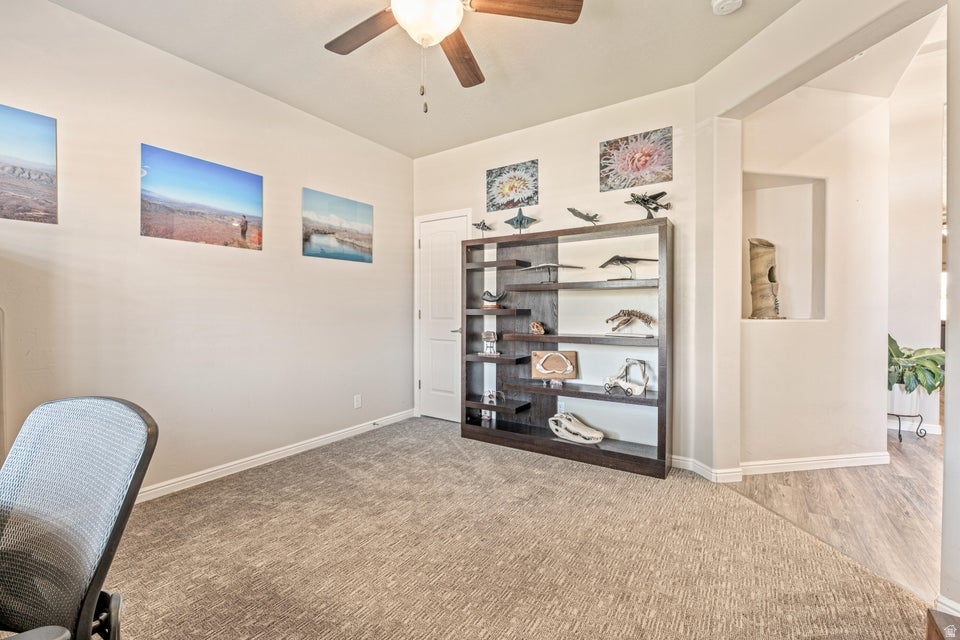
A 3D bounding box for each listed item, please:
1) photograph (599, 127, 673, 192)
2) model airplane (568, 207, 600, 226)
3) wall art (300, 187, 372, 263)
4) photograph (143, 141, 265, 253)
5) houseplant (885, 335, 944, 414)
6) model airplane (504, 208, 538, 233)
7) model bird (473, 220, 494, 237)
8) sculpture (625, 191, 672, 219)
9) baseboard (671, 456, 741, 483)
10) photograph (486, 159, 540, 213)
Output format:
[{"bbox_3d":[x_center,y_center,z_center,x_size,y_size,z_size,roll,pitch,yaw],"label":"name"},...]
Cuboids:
[{"bbox_3d":[1.155,-1.191,2.989,0.518,0.385,0.020,1,2,34],"label":"photograph"},{"bbox_3d":[0.785,-0.768,3.045,0.235,0.169,0.170,0,2,6],"label":"model airplane"},{"bbox_3d":[-1.202,-0.793,3.480,0.020,0.541,0.717,1,2,34],"label":"wall art"},{"bbox_3d":[-1.775,-0.768,2.625,0.020,0.536,0.704,1,2,34],"label":"photograph"},{"bbox_3d":[3.770,0.481,3.583,0.550,0.740,0.570,-1,2,-44],"label":"houseplant"},{"bbox_3d":[0.343,-0.792,3.330,0.262,0.202,0.310,0,2,7],"label":"model airplane"},{"bbox_3d":[0.025,-0.776,3.537,0.175,0.159,0.205,0,2,-3],"label":"model bird"},{"bbox_3d":[1.176,-0.767,2.793,0.280,0.182,0.370,-1,2,-20],"label":"sculpture"},{"bbox_3d":[1.540,1.026,2.715,0.430,0.086,0.150,1,2,34],"label":"baseboard"},{"bbox_3d":[0.281,-1.192,3.574,0.520,0.386,0.020,1,2,34],"label":"photograph"}]

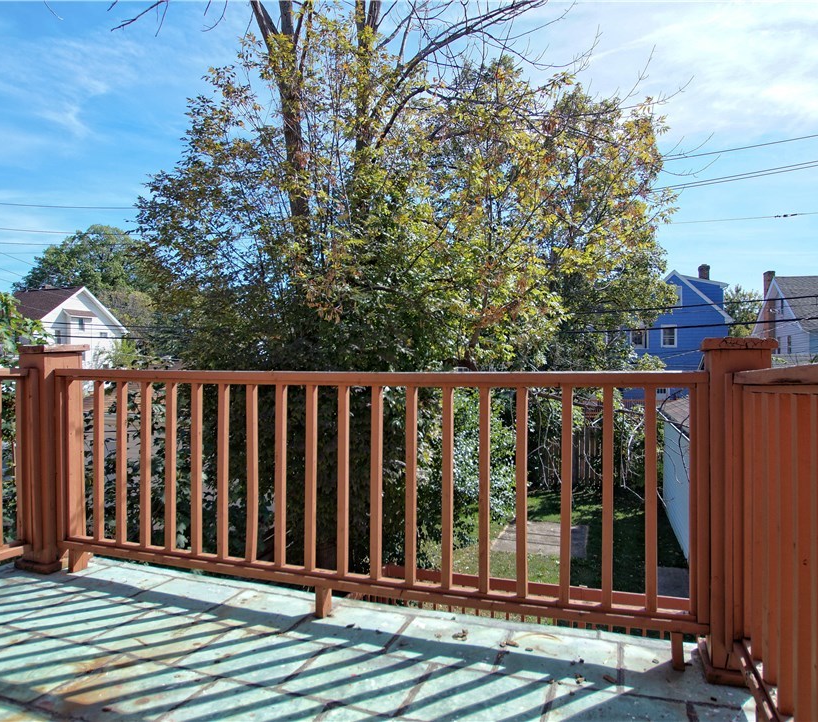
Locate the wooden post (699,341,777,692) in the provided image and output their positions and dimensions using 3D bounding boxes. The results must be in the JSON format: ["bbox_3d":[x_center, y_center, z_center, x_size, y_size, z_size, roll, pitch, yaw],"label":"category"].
[{"bbox_3d":[1.152,0.510,1.940,0.208,1.175,0.208,0,0,17],"label":"wooden post"}]

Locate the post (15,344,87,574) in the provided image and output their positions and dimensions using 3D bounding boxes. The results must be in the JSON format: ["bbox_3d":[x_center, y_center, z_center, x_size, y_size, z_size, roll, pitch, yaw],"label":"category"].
[{"bbox_3d":[-1.930,0.510,2.930,0.225,1.180,0.225,0,0,22],"label":"post"}]

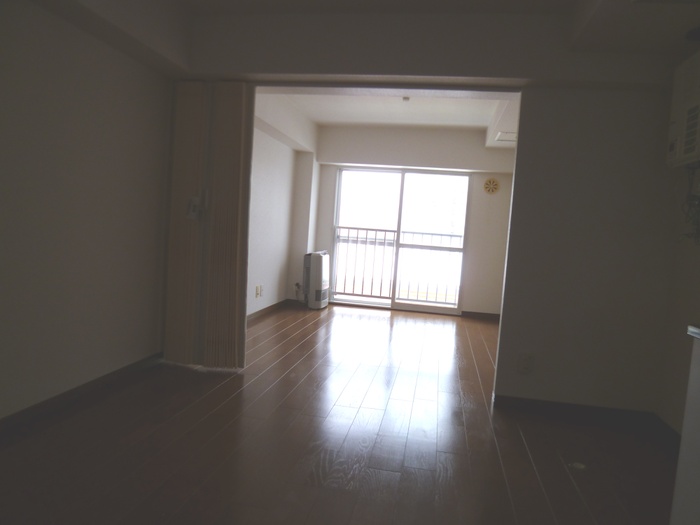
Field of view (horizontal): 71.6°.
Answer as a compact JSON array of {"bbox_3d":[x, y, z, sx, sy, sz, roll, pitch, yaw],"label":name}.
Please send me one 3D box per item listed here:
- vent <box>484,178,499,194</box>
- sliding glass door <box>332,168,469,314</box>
[{"bbox_3d":[1.782,-0.954,6.088,0.195,0.200,0.040,4,4,10],"label":"vent"},{"bbox_3d":[0.645,-0.277,6.370,1.730,1.810,0.100,4,4,10],"label":"sliding glass door"}]

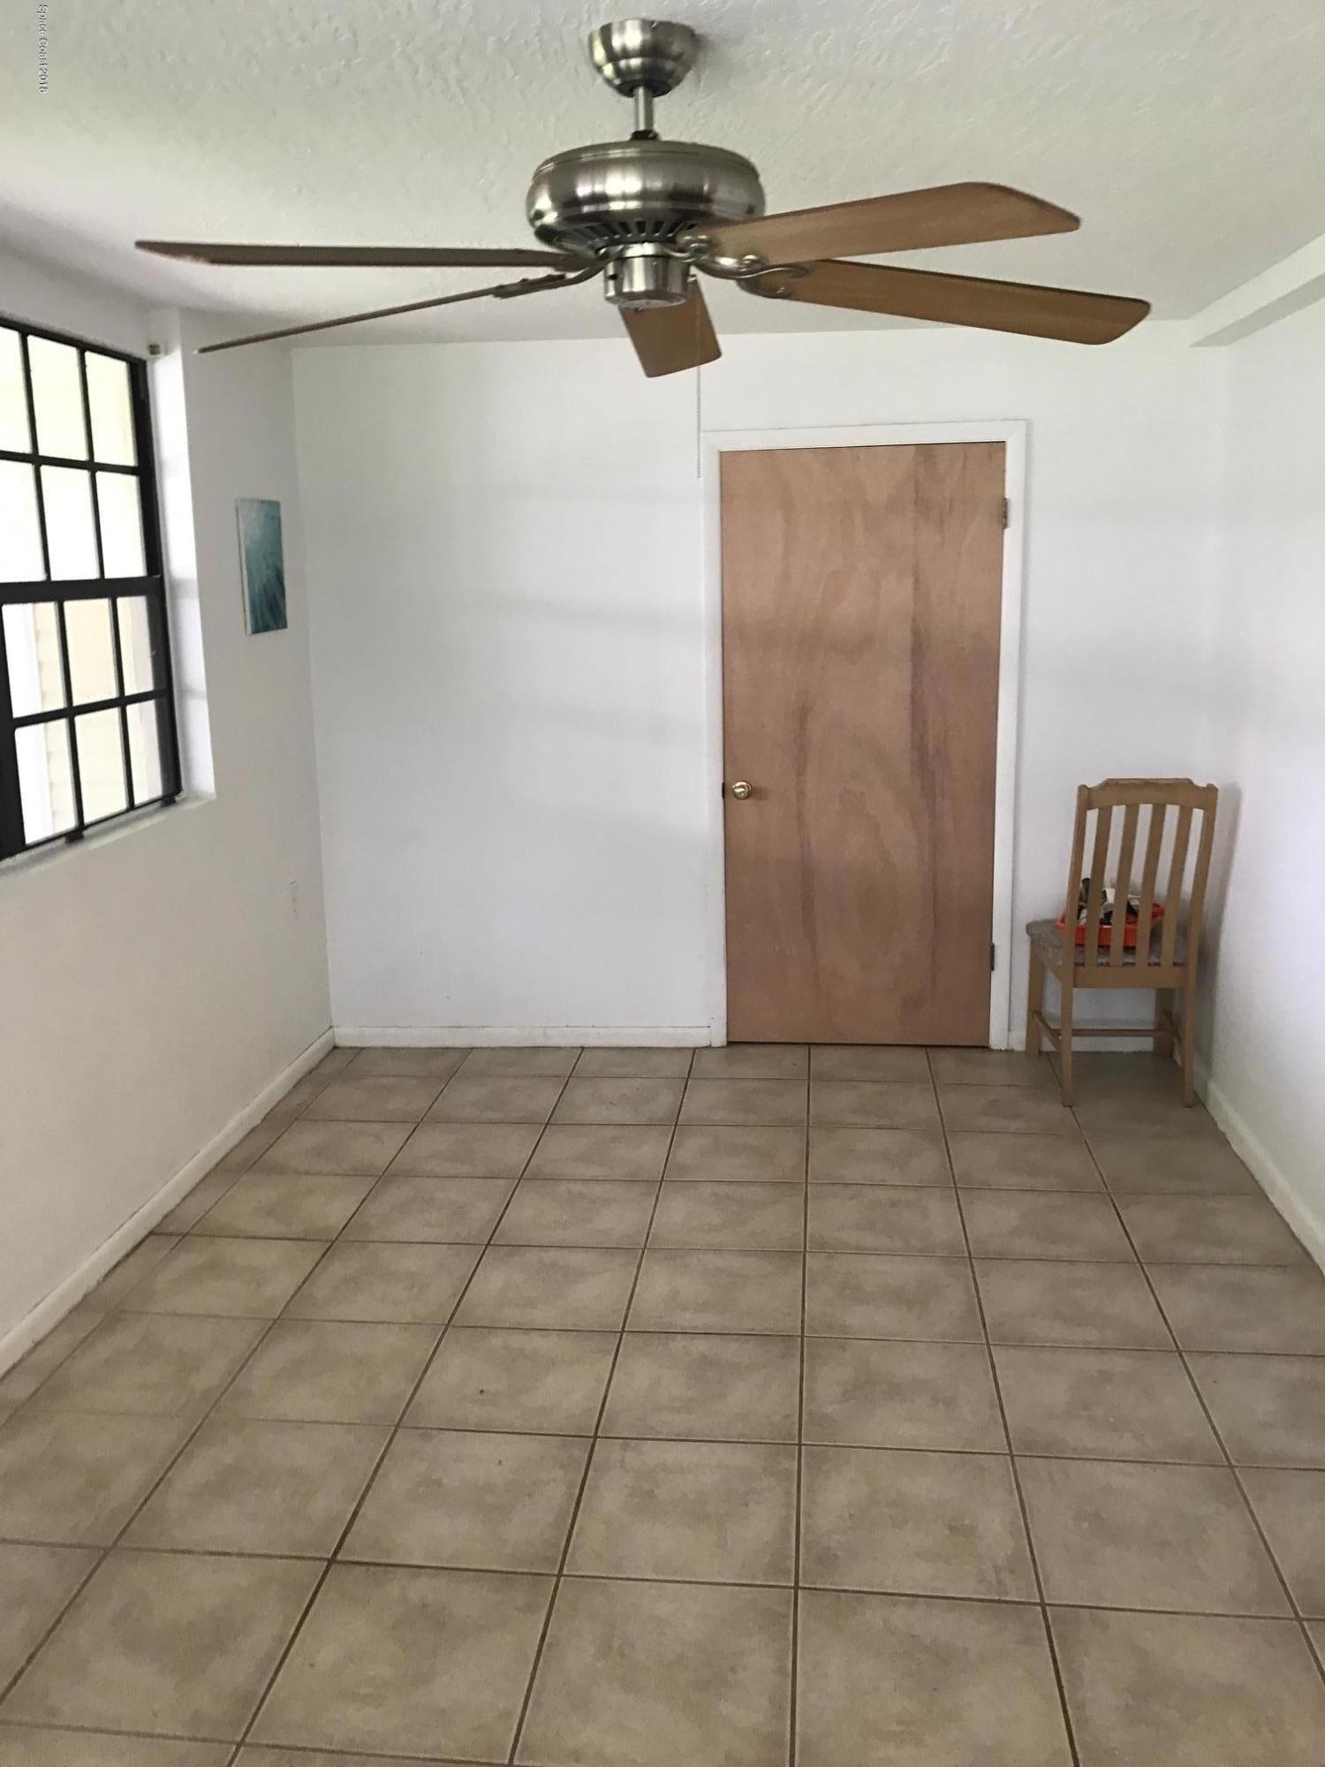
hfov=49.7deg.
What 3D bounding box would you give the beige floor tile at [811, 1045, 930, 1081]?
[{"bbox_3d":[0.717,0.627,4.945,0.401,0.012,0.348,0,12,6],"label":"beige floor tile"}]

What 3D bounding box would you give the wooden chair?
[{"bbox_3d":[1.459,0.143,4.559,0.495,1.035,0.570,0,13,6],"label":"wooden chair"}]

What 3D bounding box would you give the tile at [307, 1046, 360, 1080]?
[{"bbox_3d":[-1.158,0.636,5.101,0.103,0.012,0.296,0,12,6],"label":"tile"}]

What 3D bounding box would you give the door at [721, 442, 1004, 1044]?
[{"bbox_3d":[0.673,-0.427,4.885,0.919,2.037,0.045,0,12,6],"label":"door"}]

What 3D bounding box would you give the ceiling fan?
[{"bbox_3d":[-0.019,-0.871,1.792,1.310,0.335,1.280,0,13,6],"label":"ceiling fan"}]

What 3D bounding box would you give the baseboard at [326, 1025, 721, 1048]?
[{"bbox_3d":[-0.513,0.557,5.181,1.375,0.079,0.018,0,12,6],"label":"baseboard"}]

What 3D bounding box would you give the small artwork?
[{"bbox_3d":[-1.263,-1.001,4.522,0.022,0.409,0.304,0,12,6],"label":"small artwork"}]

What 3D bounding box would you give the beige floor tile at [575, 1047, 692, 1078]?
[{"bbox_3d":[-0.097,0.627,4.960,0.400,0.010,0.315,0,13,6],"label":"beige floor tile"}]

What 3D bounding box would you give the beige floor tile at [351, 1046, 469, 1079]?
[{"bbox_3d":[-0.897,0.631,5.027,0.400,0.010,0.305,0,13,6],"label":"beige floor tile"}]

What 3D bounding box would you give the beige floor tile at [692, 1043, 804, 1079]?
[{"bbox_3d":[0.314,0.626,4.990,0.401,0.012,0.348,0,12,6],"label":"beige floor tile"}]

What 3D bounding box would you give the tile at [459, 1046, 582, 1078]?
[{"bbox_3d":[-0.497,0.629,4.995,0.400,0.010,0.310,0,13,6],"label":"tile"}]

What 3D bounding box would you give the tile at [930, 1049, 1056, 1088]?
[{"bbox_3d":[1.115,0.626,4.830,0.400,0.010,0.345,0,13,6],"label":"tile"}]

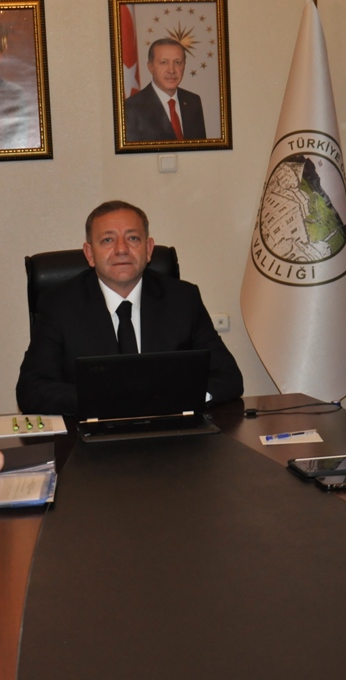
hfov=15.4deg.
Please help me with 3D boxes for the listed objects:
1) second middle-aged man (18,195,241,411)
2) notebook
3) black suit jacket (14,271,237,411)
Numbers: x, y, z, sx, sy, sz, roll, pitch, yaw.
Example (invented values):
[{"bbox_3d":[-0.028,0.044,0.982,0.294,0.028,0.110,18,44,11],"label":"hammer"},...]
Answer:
[{"bbox_3d":[-0.108,0.277,3.542,0.610,1.310,0.740,-3,7,-6],"label":"second middle-aged man"},{"bbox_3d":[-0.073,0.120,3.220,0.335,0.200,0.320,-4,7,-9],"label":"notebook"},{"bbox_3d":[-0.132,0.108,3.637,0.610,0.640,0.460,-3,7,-6],"label":"black suit jacket"}]

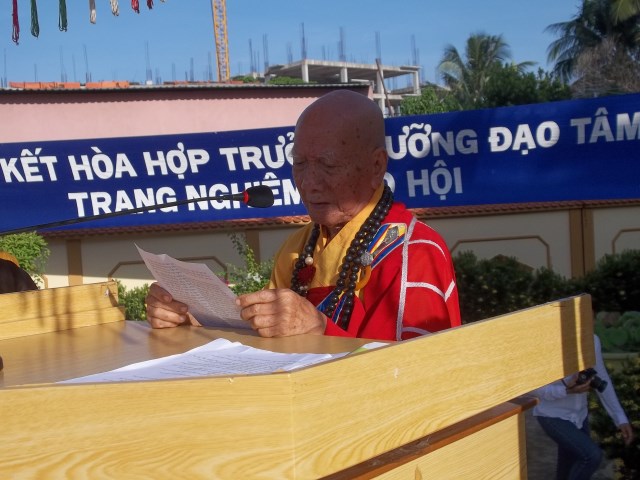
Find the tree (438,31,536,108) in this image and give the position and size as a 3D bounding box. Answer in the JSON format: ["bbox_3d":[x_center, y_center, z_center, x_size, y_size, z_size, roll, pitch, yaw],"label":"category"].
[{"bbox_3d":[9.000,-4.600,45.000,5.200,12.300,5.200,-3,0,11],"label":"tree"}]

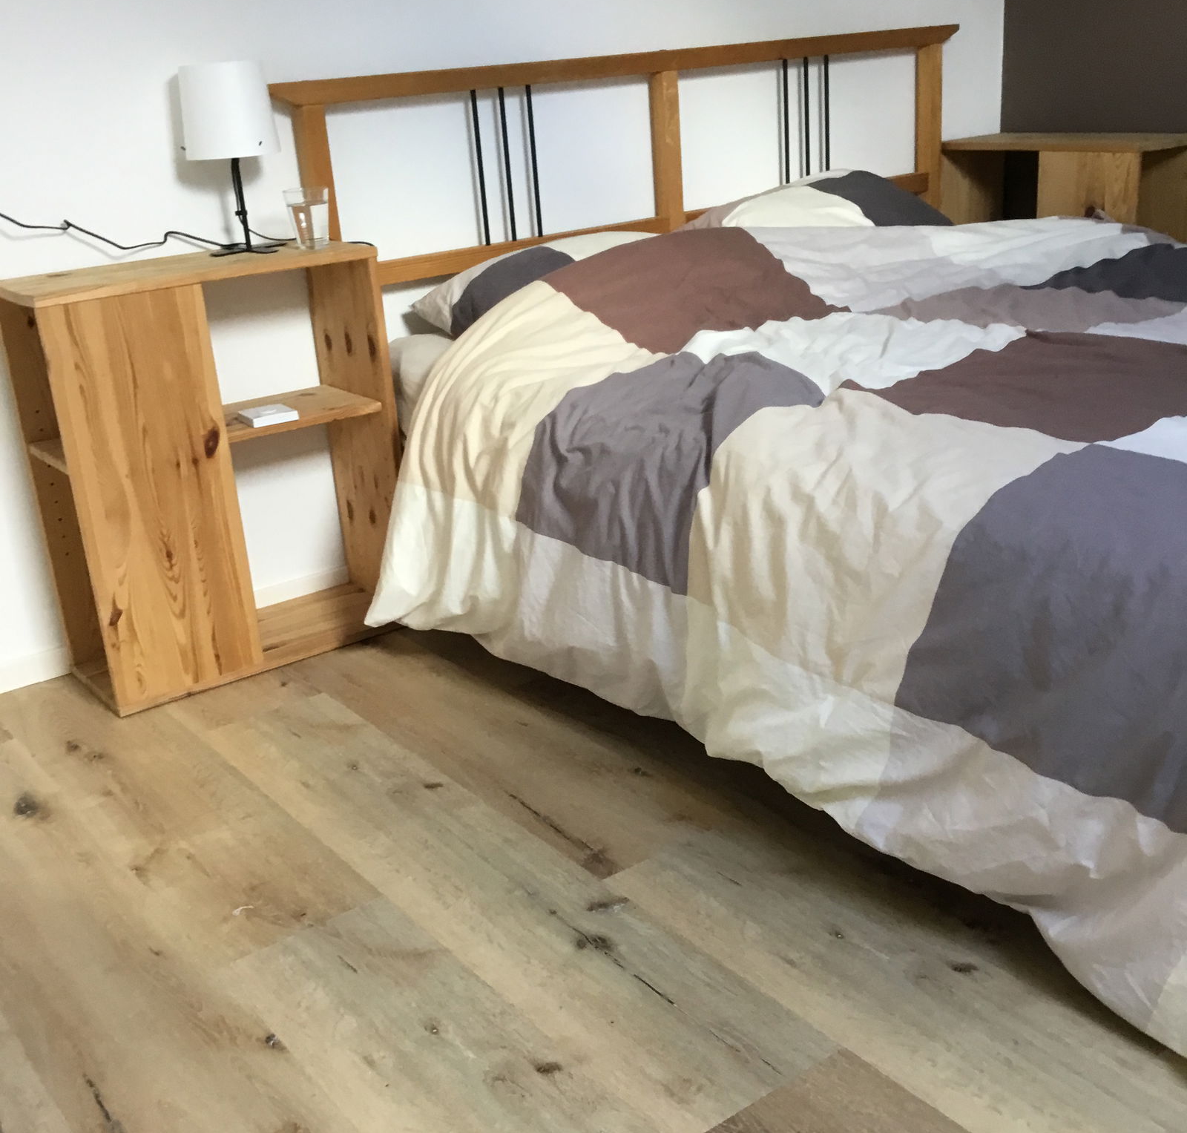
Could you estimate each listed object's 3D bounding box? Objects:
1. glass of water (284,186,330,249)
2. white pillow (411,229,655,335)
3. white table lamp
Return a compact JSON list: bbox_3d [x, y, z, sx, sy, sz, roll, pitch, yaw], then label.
[{"bbox_3d":[-0.502,-0.617,2.513,0.080,0.098,0.080,-18,24,-33],"label":"glass of water"},{"bbox_3d":[0.042,-0.541,2.708,0.680,0.165,0.500,-18,24,-33],"label":"white pillow"},{"bbox_3d":[-0.629,-0.714,2.483,0.163,0.318,0.163,-18,24,-33],"label":"white table lamp"}]

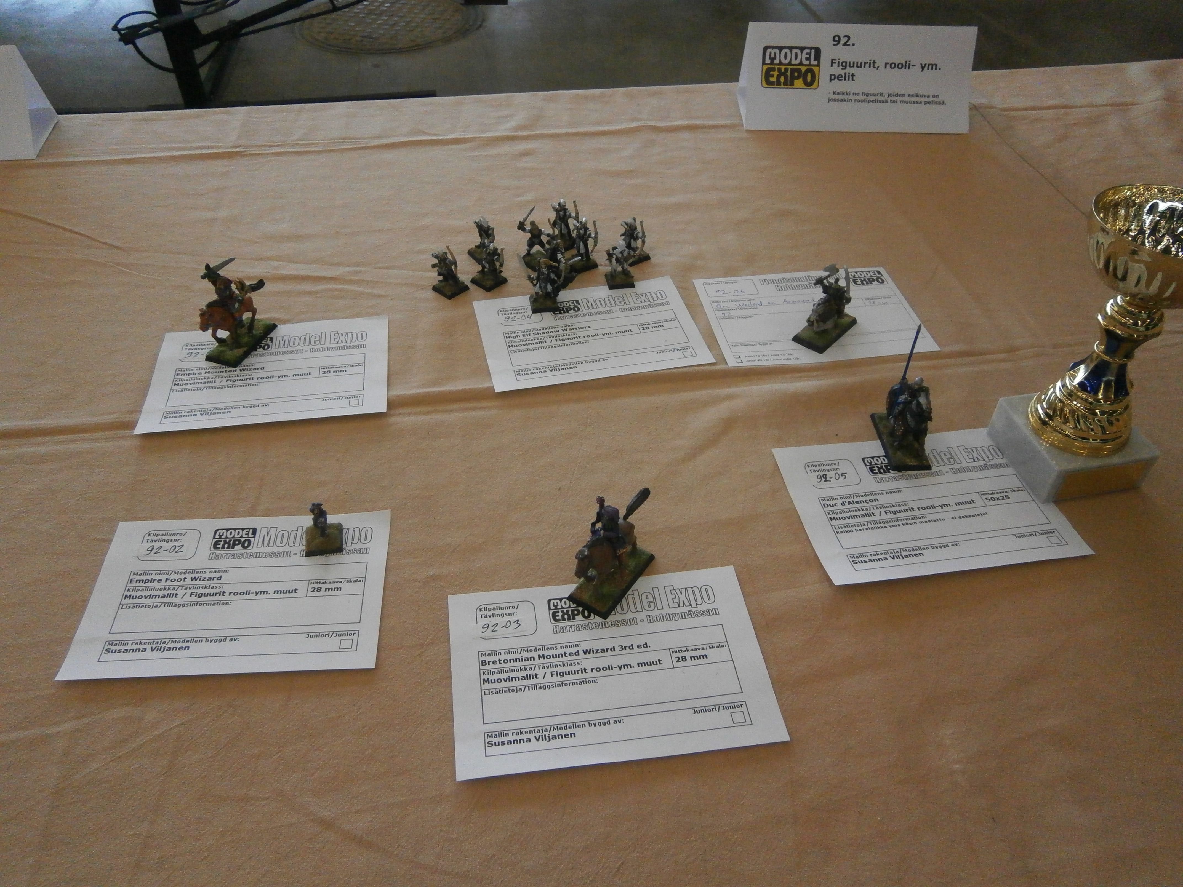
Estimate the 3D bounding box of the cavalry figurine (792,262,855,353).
[{"bbox_3d":[0.163,-0.096,0.600,0.026,0.054,0.048,32,52,27],"label":"cavalry figurine"}]

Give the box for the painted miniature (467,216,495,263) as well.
[{"bbox_3d":[-0.083,-0.159,0.683,0.023,0.035,0.022,-22,49,-22],"label":"painted miniature"}]

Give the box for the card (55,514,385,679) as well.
[{"bbox_3d":[-0.186,0.076,0.467,0.153,0.002,0.102,-2,45,-3],"label":"card"}]

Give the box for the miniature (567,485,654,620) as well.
[{"bbox_3d":[0.014,0.048,0.457,0.026,0.064,0.056,26,50,23],"label":"miniature"}]

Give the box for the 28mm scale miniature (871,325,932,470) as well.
[{"bbox_3d":[0.194,-0.032,0.525,0.026,0.088,0.051,-1,45,-3],"label":"28mm scale miniature"}]

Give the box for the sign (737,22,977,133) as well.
[{"bbox_3d":[0.252,-0.354,0.843,0.211,0.083,0.084,1,45,-1],"label":"sign"}]

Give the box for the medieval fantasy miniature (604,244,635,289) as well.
[{"bbox_3d":[0.022,-0.135,0.662,0.023,0.034,0.022,-4,45,-6],"label":"medieval fantasy miniature"}]

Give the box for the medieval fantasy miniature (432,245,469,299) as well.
[{"bbox_3d":[-0.104,-0.128,0.650,0.023,0.036,0.022,-33,54,-30],"label":"medieval fantasy miniature"}]

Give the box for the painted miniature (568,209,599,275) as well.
[{"bbox_3d":[-0.007,-0.152,0.677,0.025,0.036,0.022,-20,49,-21],"label":"painted miniature"}]

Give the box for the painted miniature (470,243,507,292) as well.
[{"bbox_3d":[-0.075,-0.131,0.644,0.021,0.033,0.021,31,52,27],"label":"painted miniature"}]

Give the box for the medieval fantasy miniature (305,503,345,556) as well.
[{"bbox_3d":[-0.144,0.042,0.469,0.020,0.030,0.020,-5,45,-6],"label":"medieval fantasy miniature"}]

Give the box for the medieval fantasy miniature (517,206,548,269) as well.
[{"bbox_3d":[-0.038,-0.153,0.659,0.026,0.045,0.021,-11,46,-13],"label":"medieval fantasy miniature"}]

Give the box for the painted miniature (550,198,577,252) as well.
[{"bbox_3d":[-0.023,-0.169,0.678,0.022,0.040,0.021,-21,49,-22],"label":"painted miniature"}]

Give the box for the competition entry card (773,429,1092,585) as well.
[{"bbox_3d":[0.198,0.032,0.522,0.153,0.002,0.102,-6,45,-7],"label":"competition entry card"}]

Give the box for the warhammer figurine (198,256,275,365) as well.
[{"bbox_3d":[-0.234,-0.090,0.575,0.027,0.064,0.050,15,46,13],"label":"warhammer figurine"}]

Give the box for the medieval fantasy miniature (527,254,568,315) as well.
[{"bbox_3d":[-0.032,-0.114,0.623,0.027,0.040,0.021,-3,45,-4],"label":"medieval fantasy miniature"}]

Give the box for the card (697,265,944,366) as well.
[{"bbox_3d":[0.162,-0.096,0.650,0.153,0.002,0.102,-6,45,-7],"label":"card"}]

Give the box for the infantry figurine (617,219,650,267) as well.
[{"bbox_3d":[0.034,-0.160,0.687,0.024,0.035,0.022,-20,49,-21],"label":"infantry figurine"}]

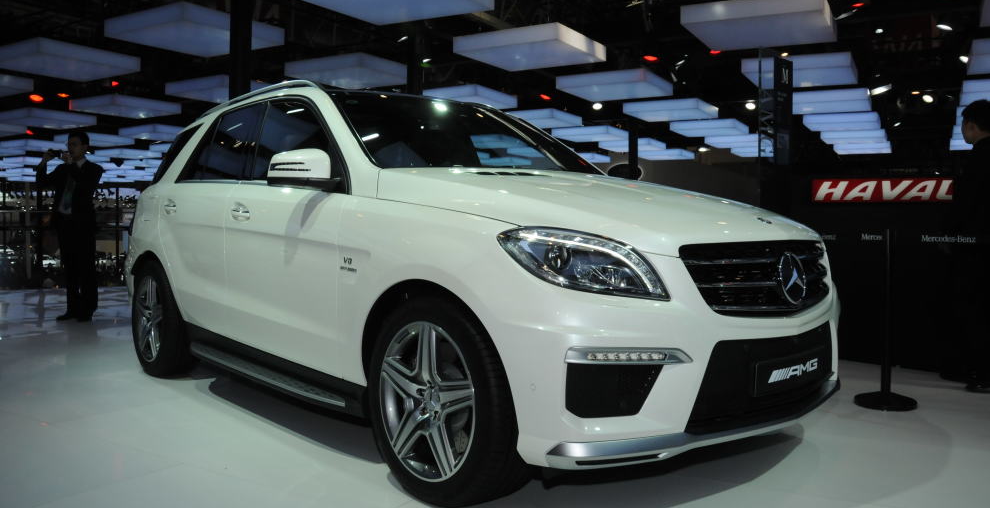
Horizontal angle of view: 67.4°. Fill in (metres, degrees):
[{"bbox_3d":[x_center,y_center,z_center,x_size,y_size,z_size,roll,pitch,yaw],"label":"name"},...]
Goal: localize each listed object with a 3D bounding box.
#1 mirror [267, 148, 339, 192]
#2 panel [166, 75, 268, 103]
[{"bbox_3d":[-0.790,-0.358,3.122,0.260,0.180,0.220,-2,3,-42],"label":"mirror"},{"bbox_3d":[-6.252,-3.793,17.410,1.950,0.261,1.950,2,3,31],"label":"panel"}]

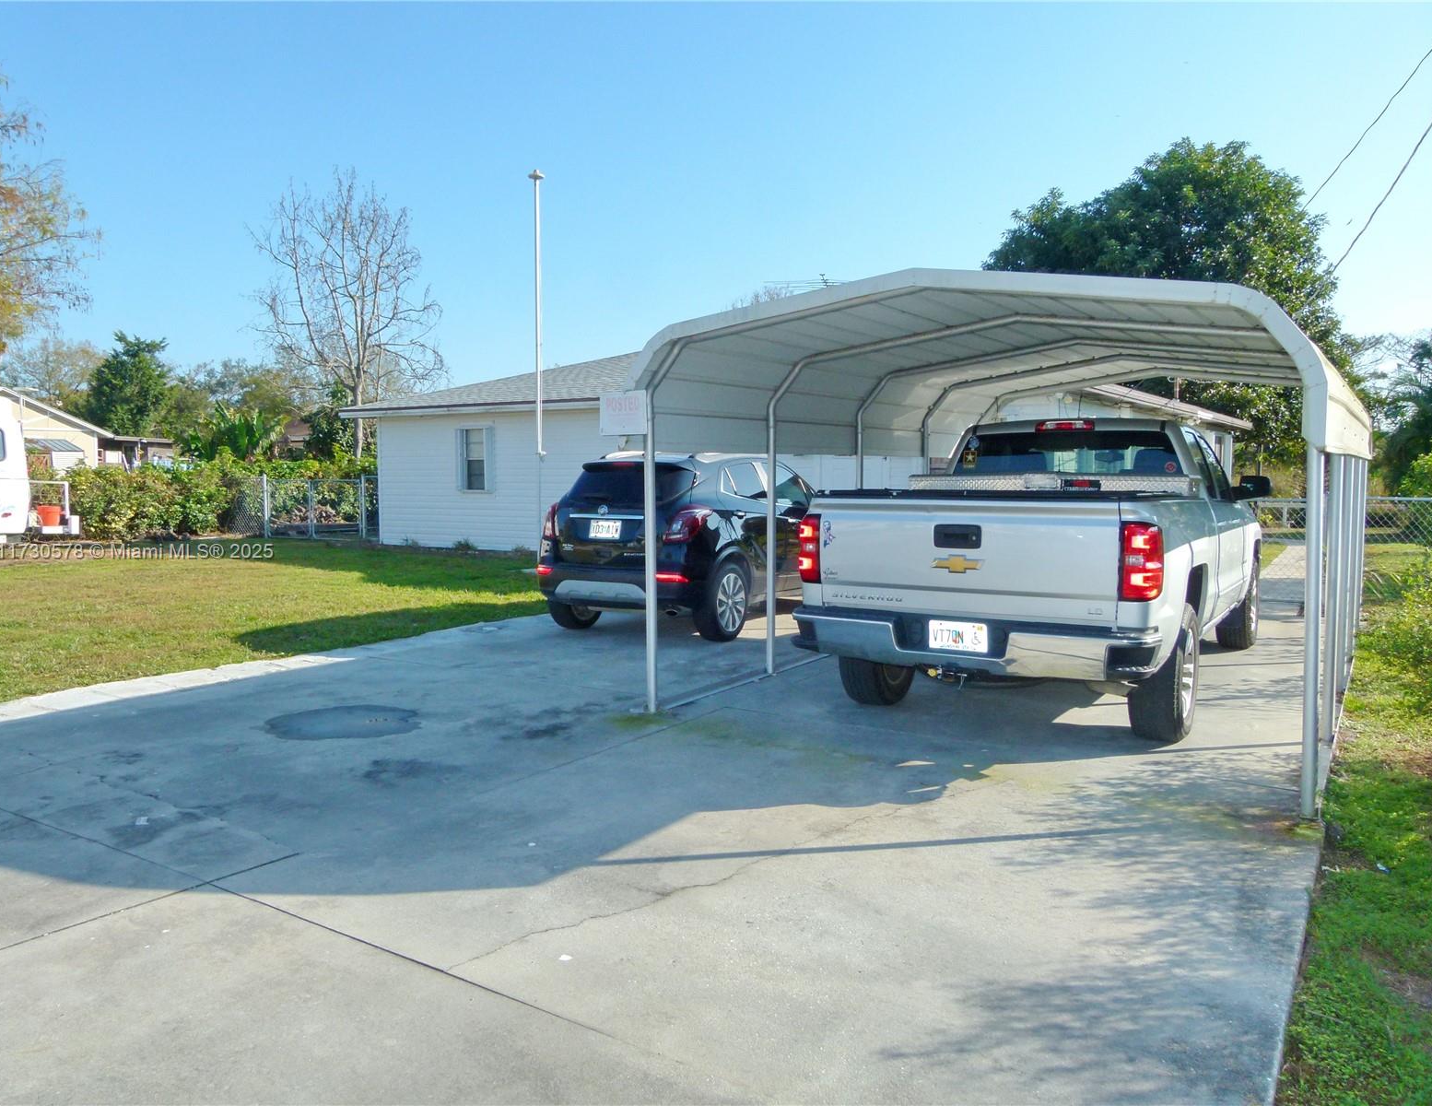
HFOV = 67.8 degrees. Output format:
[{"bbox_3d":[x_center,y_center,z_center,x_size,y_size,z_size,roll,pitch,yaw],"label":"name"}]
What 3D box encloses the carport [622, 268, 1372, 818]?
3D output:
[{"bbox_3d":[2.731,-0.410,8.117,3.723,2.575,6.303,3,6,33],"label":"carport"}]

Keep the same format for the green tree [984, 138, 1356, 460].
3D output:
[{"bbox_3d":[12.945,-6.614,31.527,10.055,10.903,10.055,2,5,22],"label":"green tree"}]

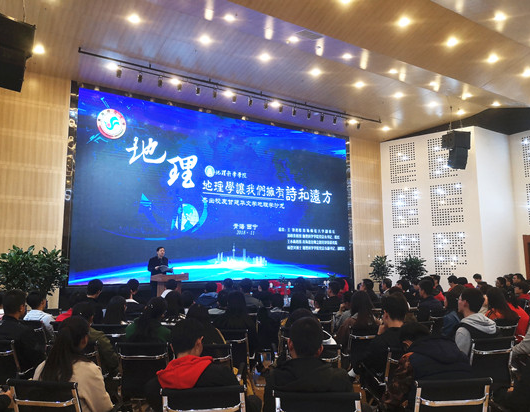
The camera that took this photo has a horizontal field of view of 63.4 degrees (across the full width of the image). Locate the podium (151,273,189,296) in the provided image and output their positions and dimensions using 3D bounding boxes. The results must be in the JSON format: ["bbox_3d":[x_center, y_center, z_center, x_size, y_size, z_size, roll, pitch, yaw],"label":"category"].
[{"bbox_3d":[-2.138,2.091,9.537,0.780,1.150,0.520,4,-9,-31],"label":"podium"}]

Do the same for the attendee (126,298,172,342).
[{"bbox_3d":[-1.125,1.554,4.281,0.500,1.290,0.750,0,-8,-2],"label":"attendee"}]

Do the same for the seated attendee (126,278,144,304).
[{"bbox_3d":[-2.020,1.876,6.804,0.500,1.320,0.750,0,-8,-2],"label":"seated attendee"}]

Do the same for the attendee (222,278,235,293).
[{"bbox_3d":[-0.739,2.092,8.451,0.500,1.310,0.750,1,-8,-10],"label":"attendee"}]

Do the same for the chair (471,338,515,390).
[{"bbox_3d":[2.145,1.754,4.352,0.540,0.880,0.580,2,-8,-16],"label":"chair"}]

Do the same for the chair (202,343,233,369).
[{"bbox_3d":[-0.588,1.720,4.069,0.540,0.880,0.580,0,-8,-4],"label":"chair"}]

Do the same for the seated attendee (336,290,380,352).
[{"bbox_3d":[1.057,1.666,5.217,0.520,1.290,0.750,3,-8,-22],"label":"seated attendee"}]

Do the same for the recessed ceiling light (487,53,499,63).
[{"bbox_3d":[5.465,-3.585,10.304,0.200,0.080,0.200,4,-9,-31],"label":"recessed ceiling light"}]

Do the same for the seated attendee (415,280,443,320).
[{"bbox_3d":[2.482,1.854,6.884,0.520,1.340,0.750,4,-8,-27],"label":"seated attendee"}]

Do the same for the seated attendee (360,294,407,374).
[{"bbox_3d":[1.024,1.483,4.020,0.550,1.340,0.780,3,-8,-22],"label":"seated attendee"}]

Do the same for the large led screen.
[{"bbox_3d":[-0.870,-0.260,13.062,9.130,5.000,0.150,4,-9,-31],"label":"large led screen"}]

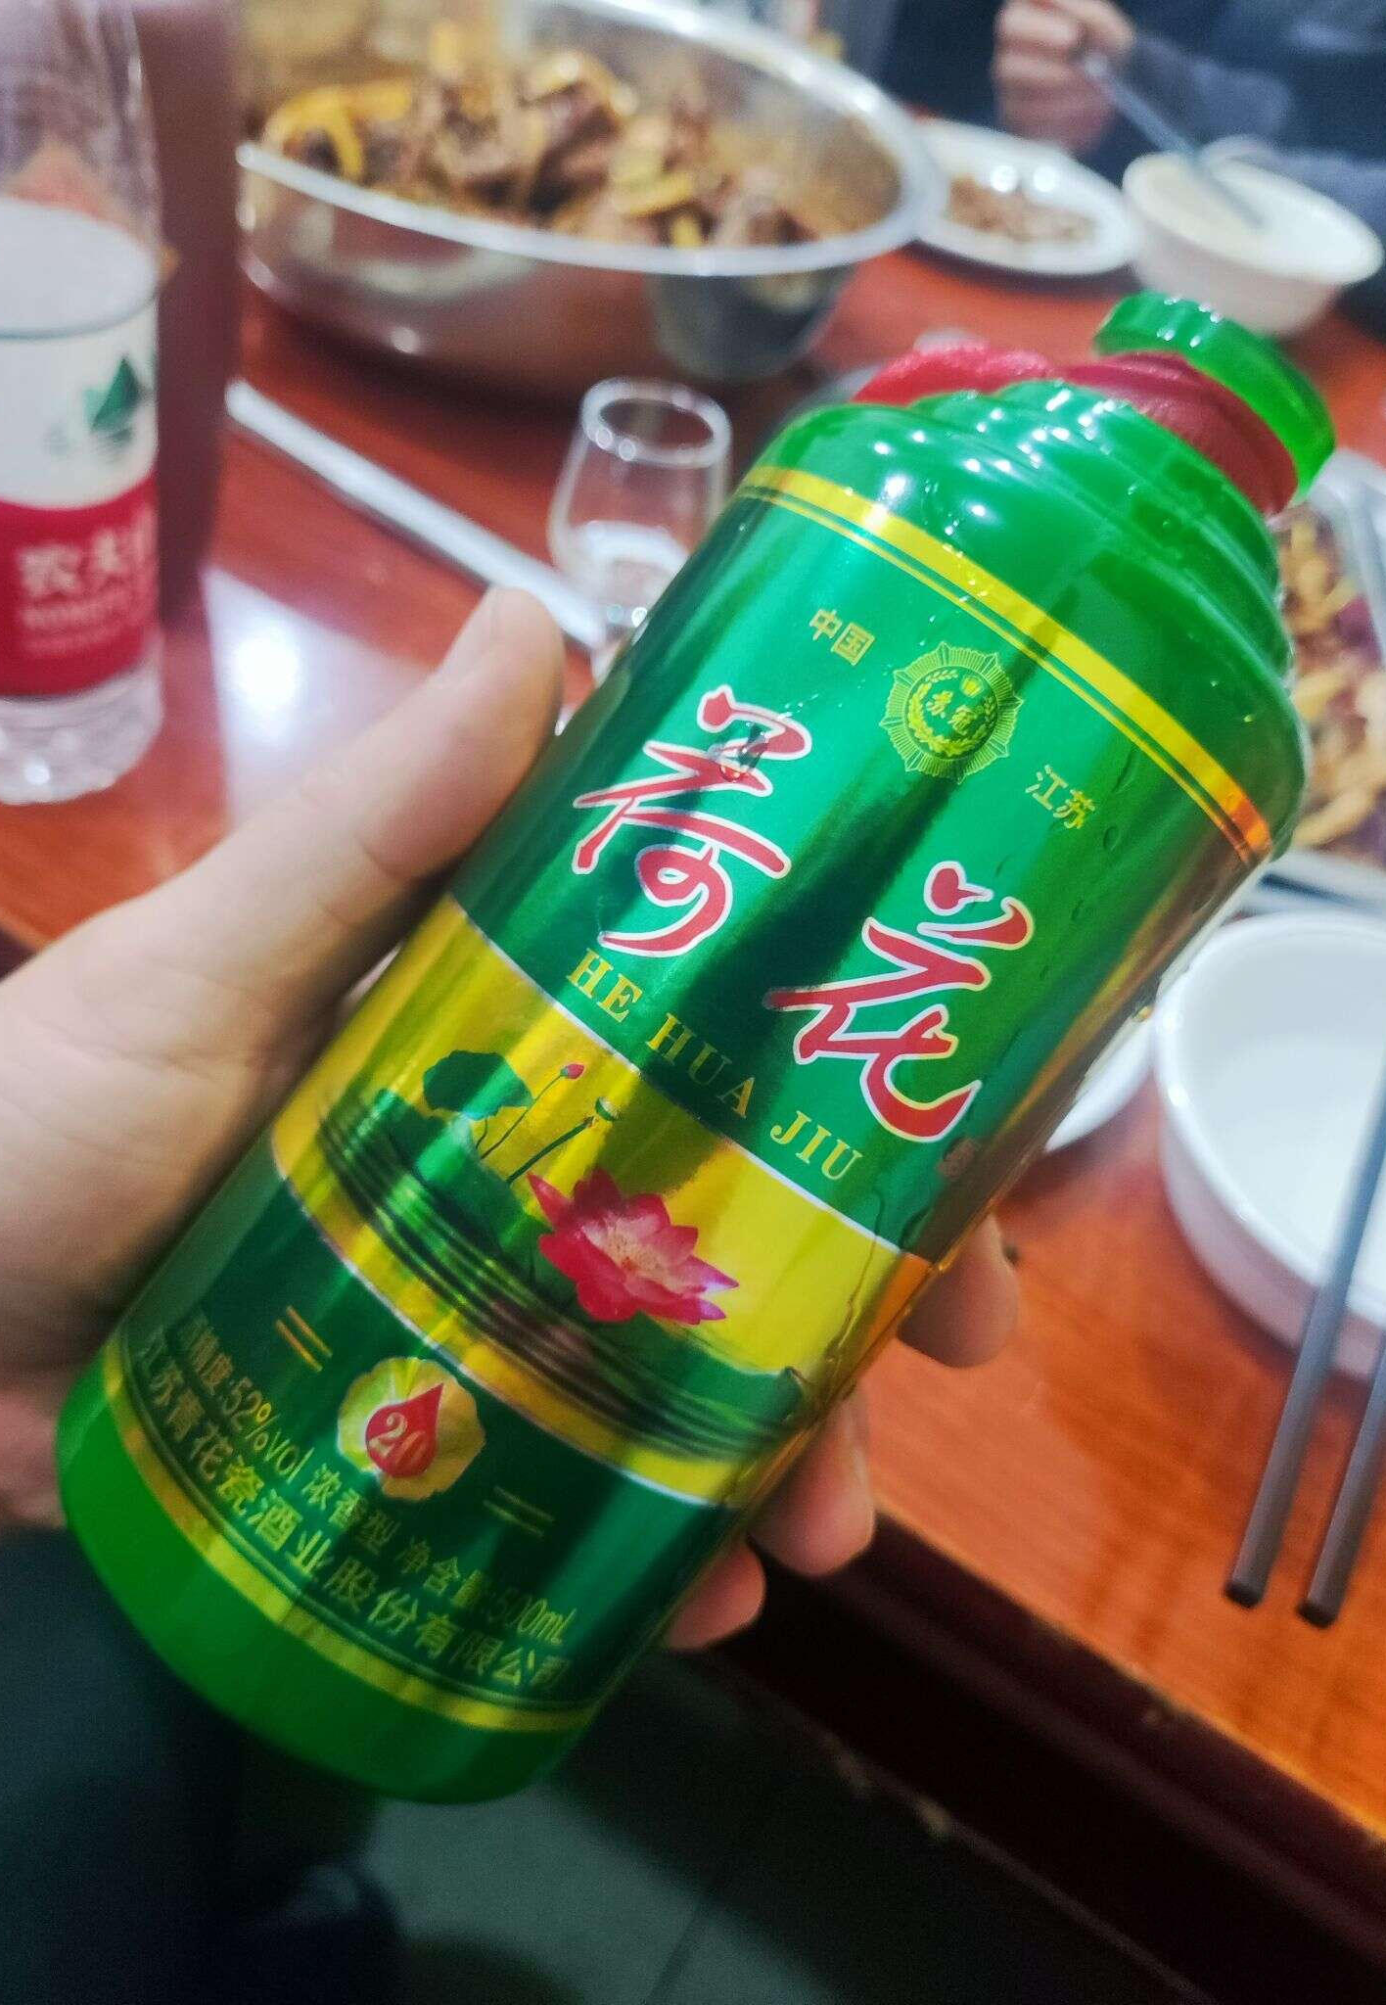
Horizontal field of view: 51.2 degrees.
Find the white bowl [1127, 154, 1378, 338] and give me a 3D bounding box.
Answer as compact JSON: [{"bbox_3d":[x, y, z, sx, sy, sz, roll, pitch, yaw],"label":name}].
[{"bbox_3d":[0.256,-0.350,0.690,0.127,0.048,0.127,17,47,0],"label":"white bowl"}]

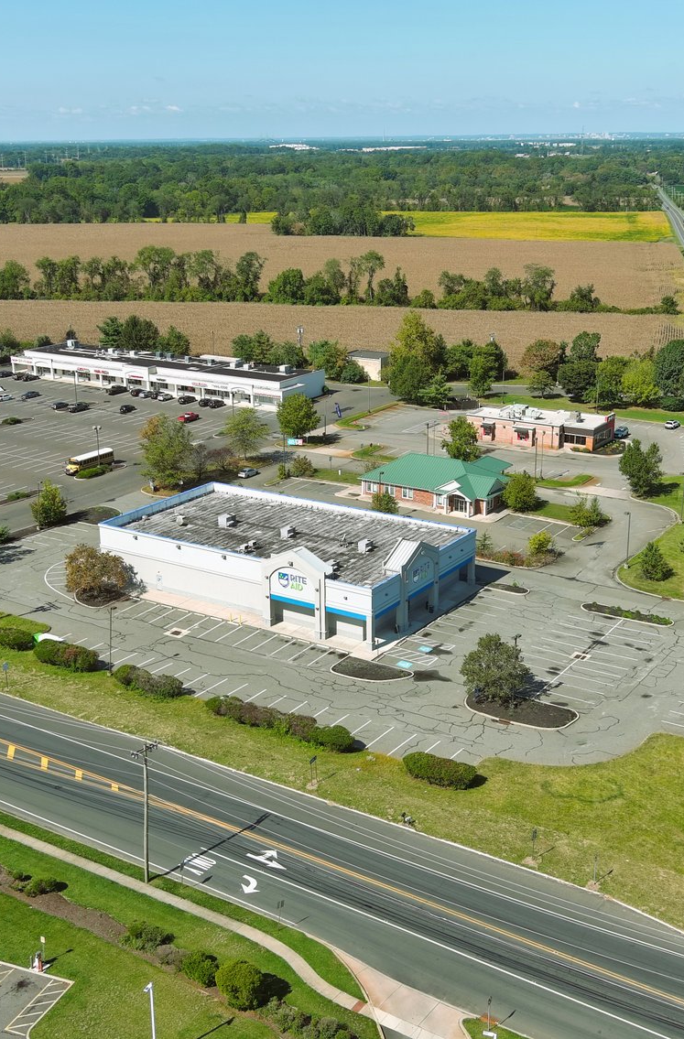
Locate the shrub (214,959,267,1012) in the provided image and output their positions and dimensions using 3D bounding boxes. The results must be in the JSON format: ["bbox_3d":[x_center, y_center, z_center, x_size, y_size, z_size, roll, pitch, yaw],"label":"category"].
[{"bbox_3d":[-6.952,31.815,85.765,3.500,3.000,3.500,0,17,0],"label":"shrub"}]

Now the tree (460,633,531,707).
[{"bbox_3d":[16.430,15.840,133.180,7.200,7.200,7.200,-1,17,0],"label":"tree"}]

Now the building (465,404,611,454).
[{"bbox_3d":[39.110,-18.280,247.250,26.800,5.000,11.500,11,21,33],"label":"building"}]

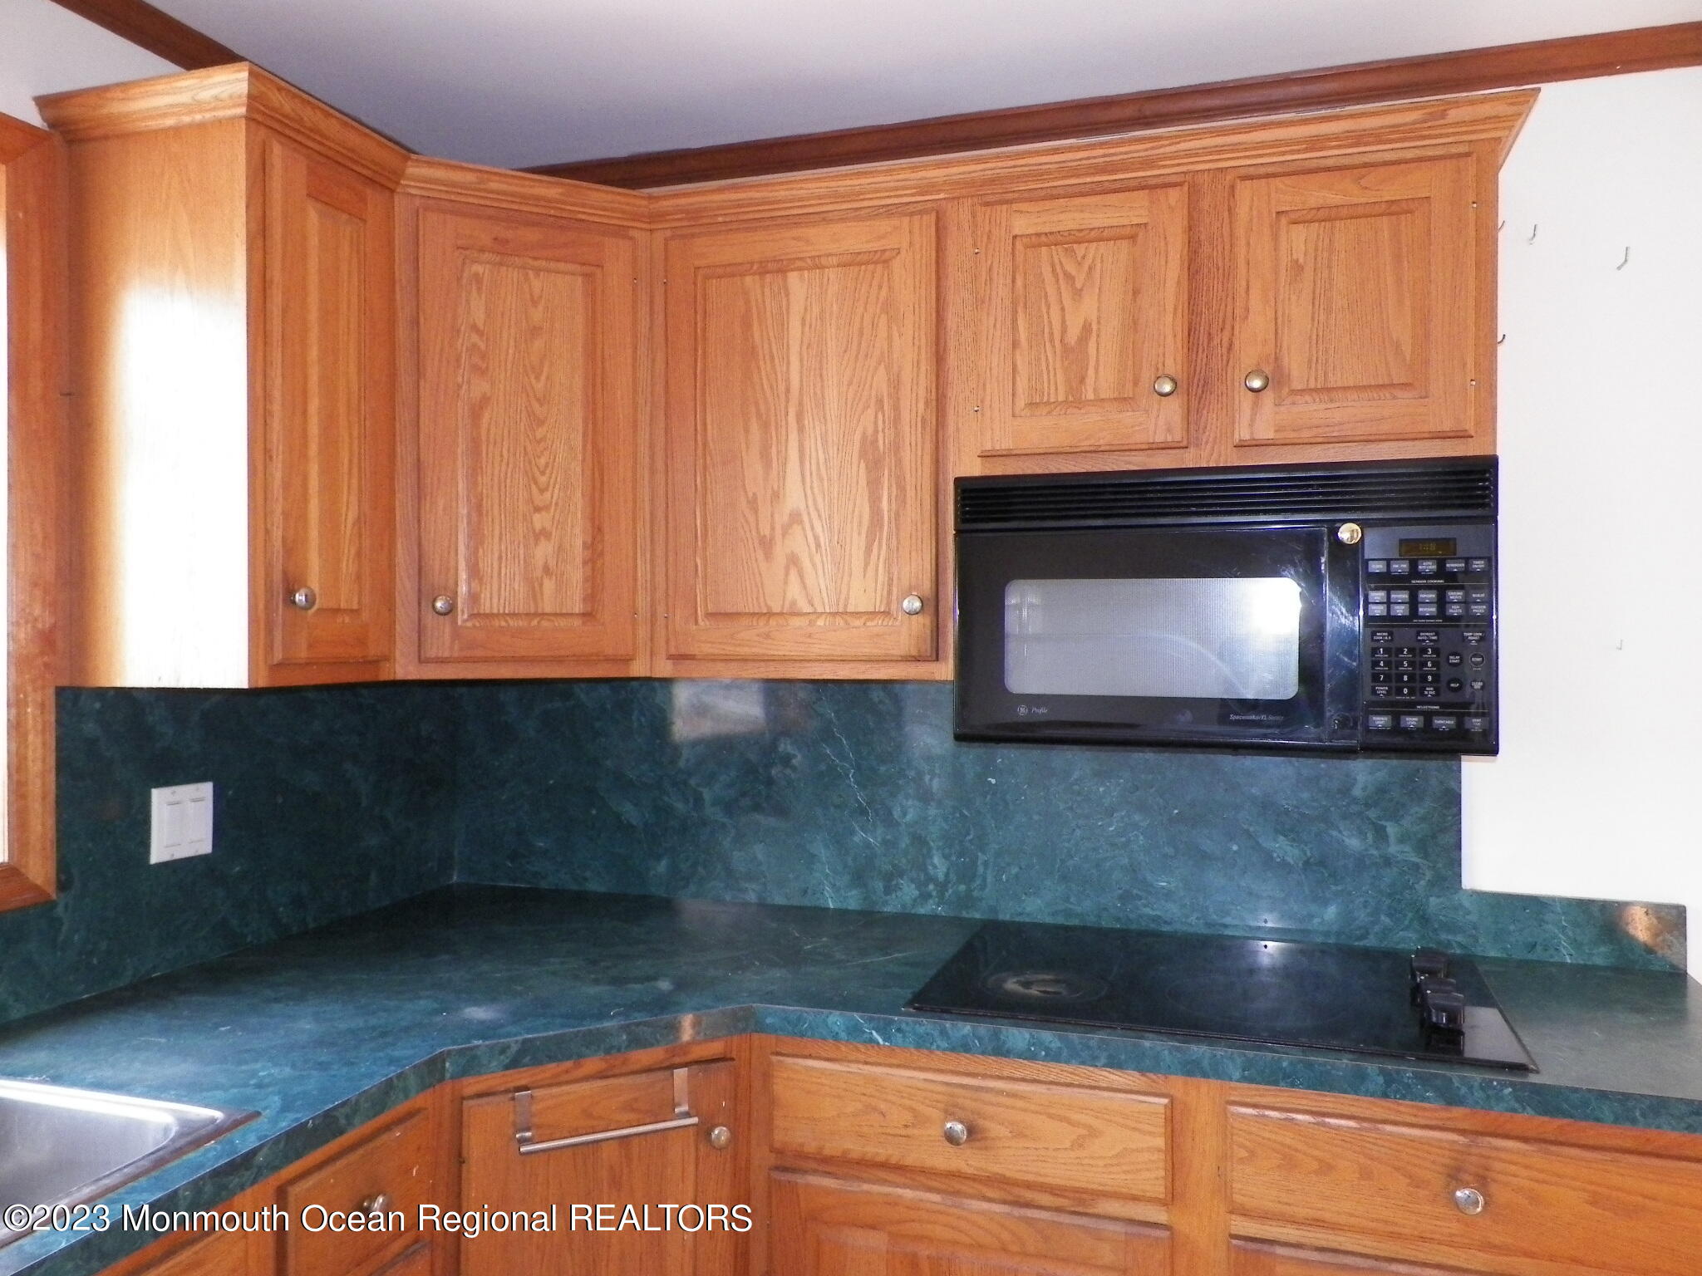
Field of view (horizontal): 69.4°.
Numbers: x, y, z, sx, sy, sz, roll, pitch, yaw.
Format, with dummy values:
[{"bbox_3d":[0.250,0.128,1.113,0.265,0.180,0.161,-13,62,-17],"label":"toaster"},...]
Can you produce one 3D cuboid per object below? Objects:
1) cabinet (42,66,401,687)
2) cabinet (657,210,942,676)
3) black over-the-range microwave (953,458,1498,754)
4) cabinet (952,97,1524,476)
[{"bbox_3d":[-0.902,-0.339,1.819,0.345,0.814,0.325,0,0,18],"label":"cabinet"},{"bbox_3d":[-0.050,-0.320,2.184,0.528,0.773,0.335,0,0,18],"label":"cabinet"},{"bbox_3d":[0.577,-0.045,1.962,0.753,0.406,0.383,0,0,18],"label":"black over-the-range microwave"},{"bbox_3d":[0.591,-0.497,1.972,0.806,0.499,0.350,0,0,18],"label":"cabinet"}]

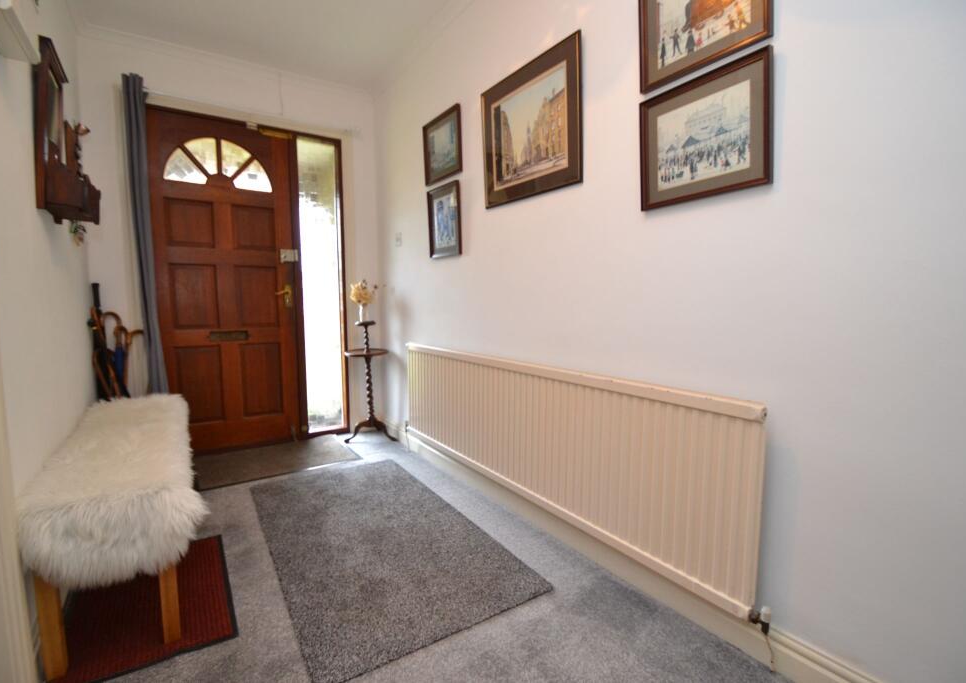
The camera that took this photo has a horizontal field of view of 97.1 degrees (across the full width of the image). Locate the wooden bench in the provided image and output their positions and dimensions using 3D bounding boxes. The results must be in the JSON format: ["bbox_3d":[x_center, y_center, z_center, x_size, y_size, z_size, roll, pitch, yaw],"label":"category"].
[{"bbox_3d":[-1.296,0.573,1.583,0.345,0.480,1.250,-4,7,-36],"label":"wooden bench"}]

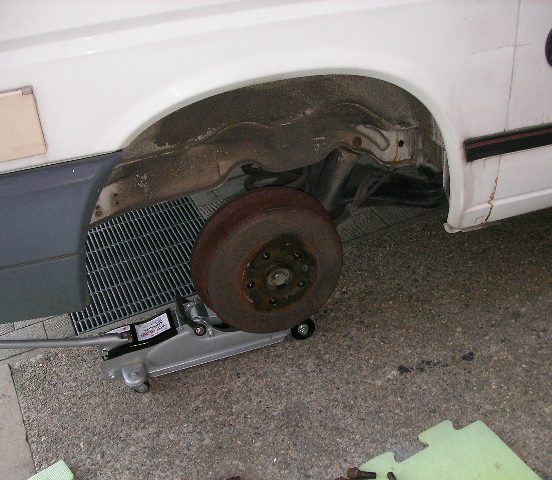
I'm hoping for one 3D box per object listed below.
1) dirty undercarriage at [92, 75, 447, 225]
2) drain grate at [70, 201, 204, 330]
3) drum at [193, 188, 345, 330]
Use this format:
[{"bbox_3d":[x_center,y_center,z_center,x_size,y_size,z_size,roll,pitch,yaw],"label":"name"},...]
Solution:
[{"bbox_3d":[-0.017,-0.171,1.397,0.690,0.360,0.360,-15,32,-14],"label":"dirty undercarriage"},{"bbox_3d":[-0.379,0.040,1.914,0.425,0.030,0.440,-18,46,-18],"label":"drain grate"},{"bbox_3d":[-0.006,0.057,1.405,0.312,0.312,0.092,-15,32,-14],"label":"drum"}]

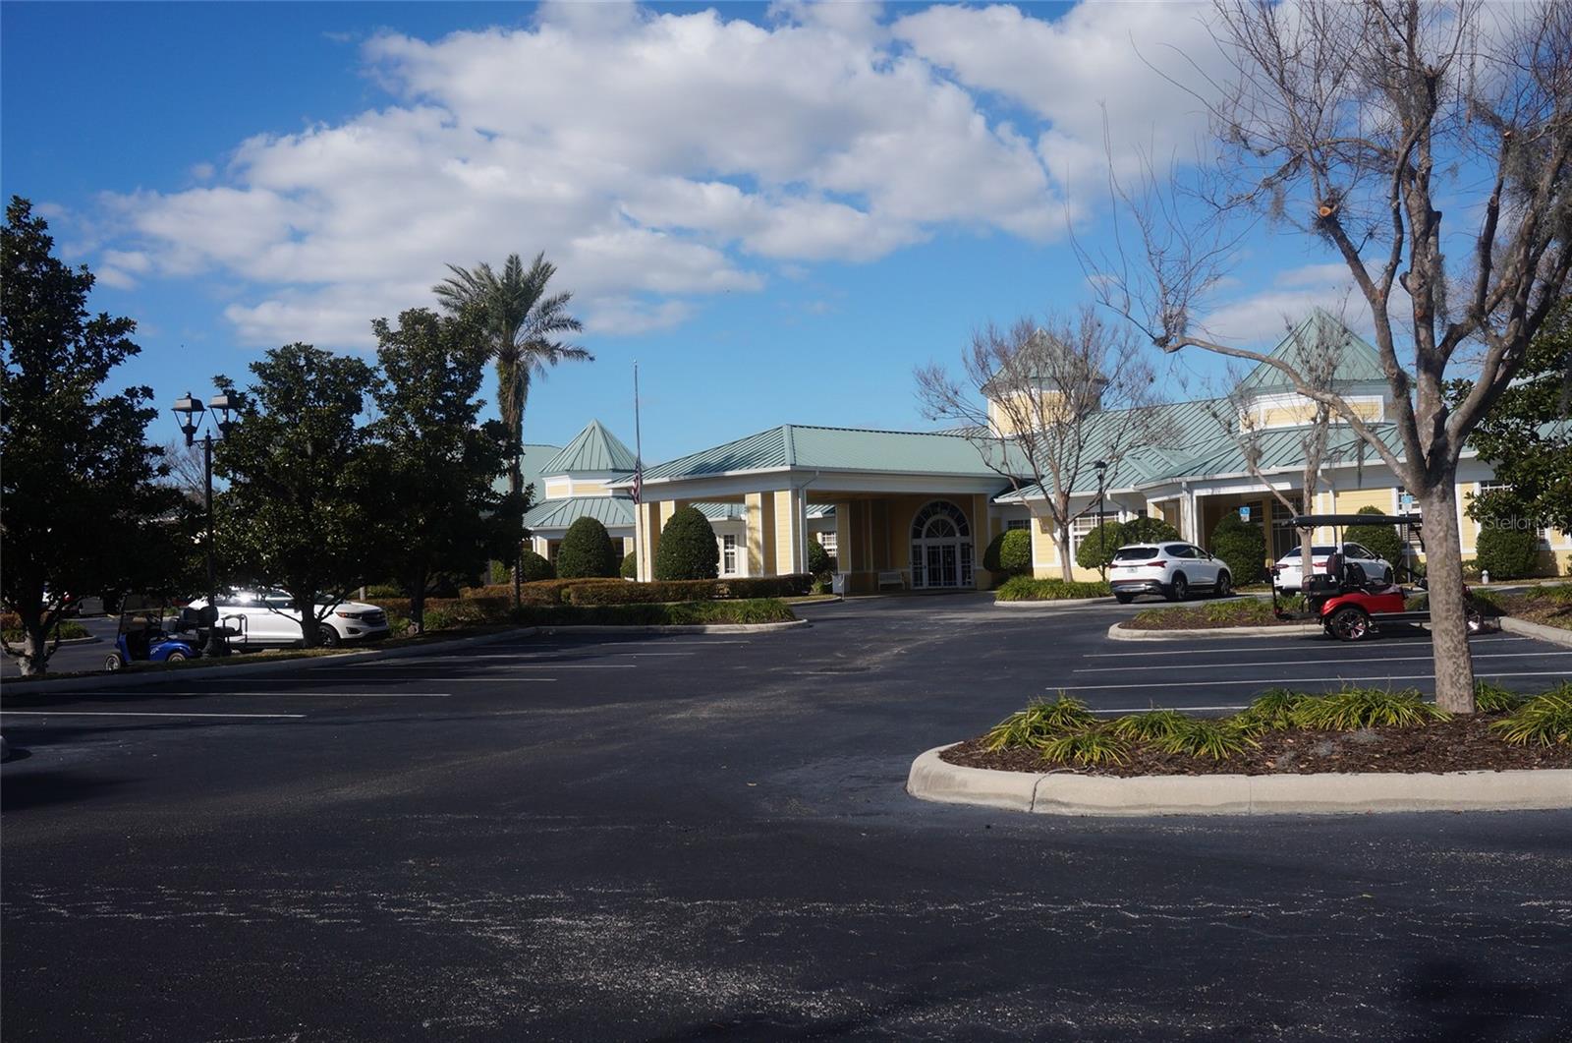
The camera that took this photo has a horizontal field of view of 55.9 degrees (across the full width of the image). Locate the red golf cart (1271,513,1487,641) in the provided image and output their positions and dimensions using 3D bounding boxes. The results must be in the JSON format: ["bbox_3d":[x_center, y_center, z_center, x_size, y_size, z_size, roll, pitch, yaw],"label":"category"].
[{"bbox_3d":[9.209,0.873,23.264,3.000,1.910,1.220,-2,-2,14],"label":"red golf cart"}]

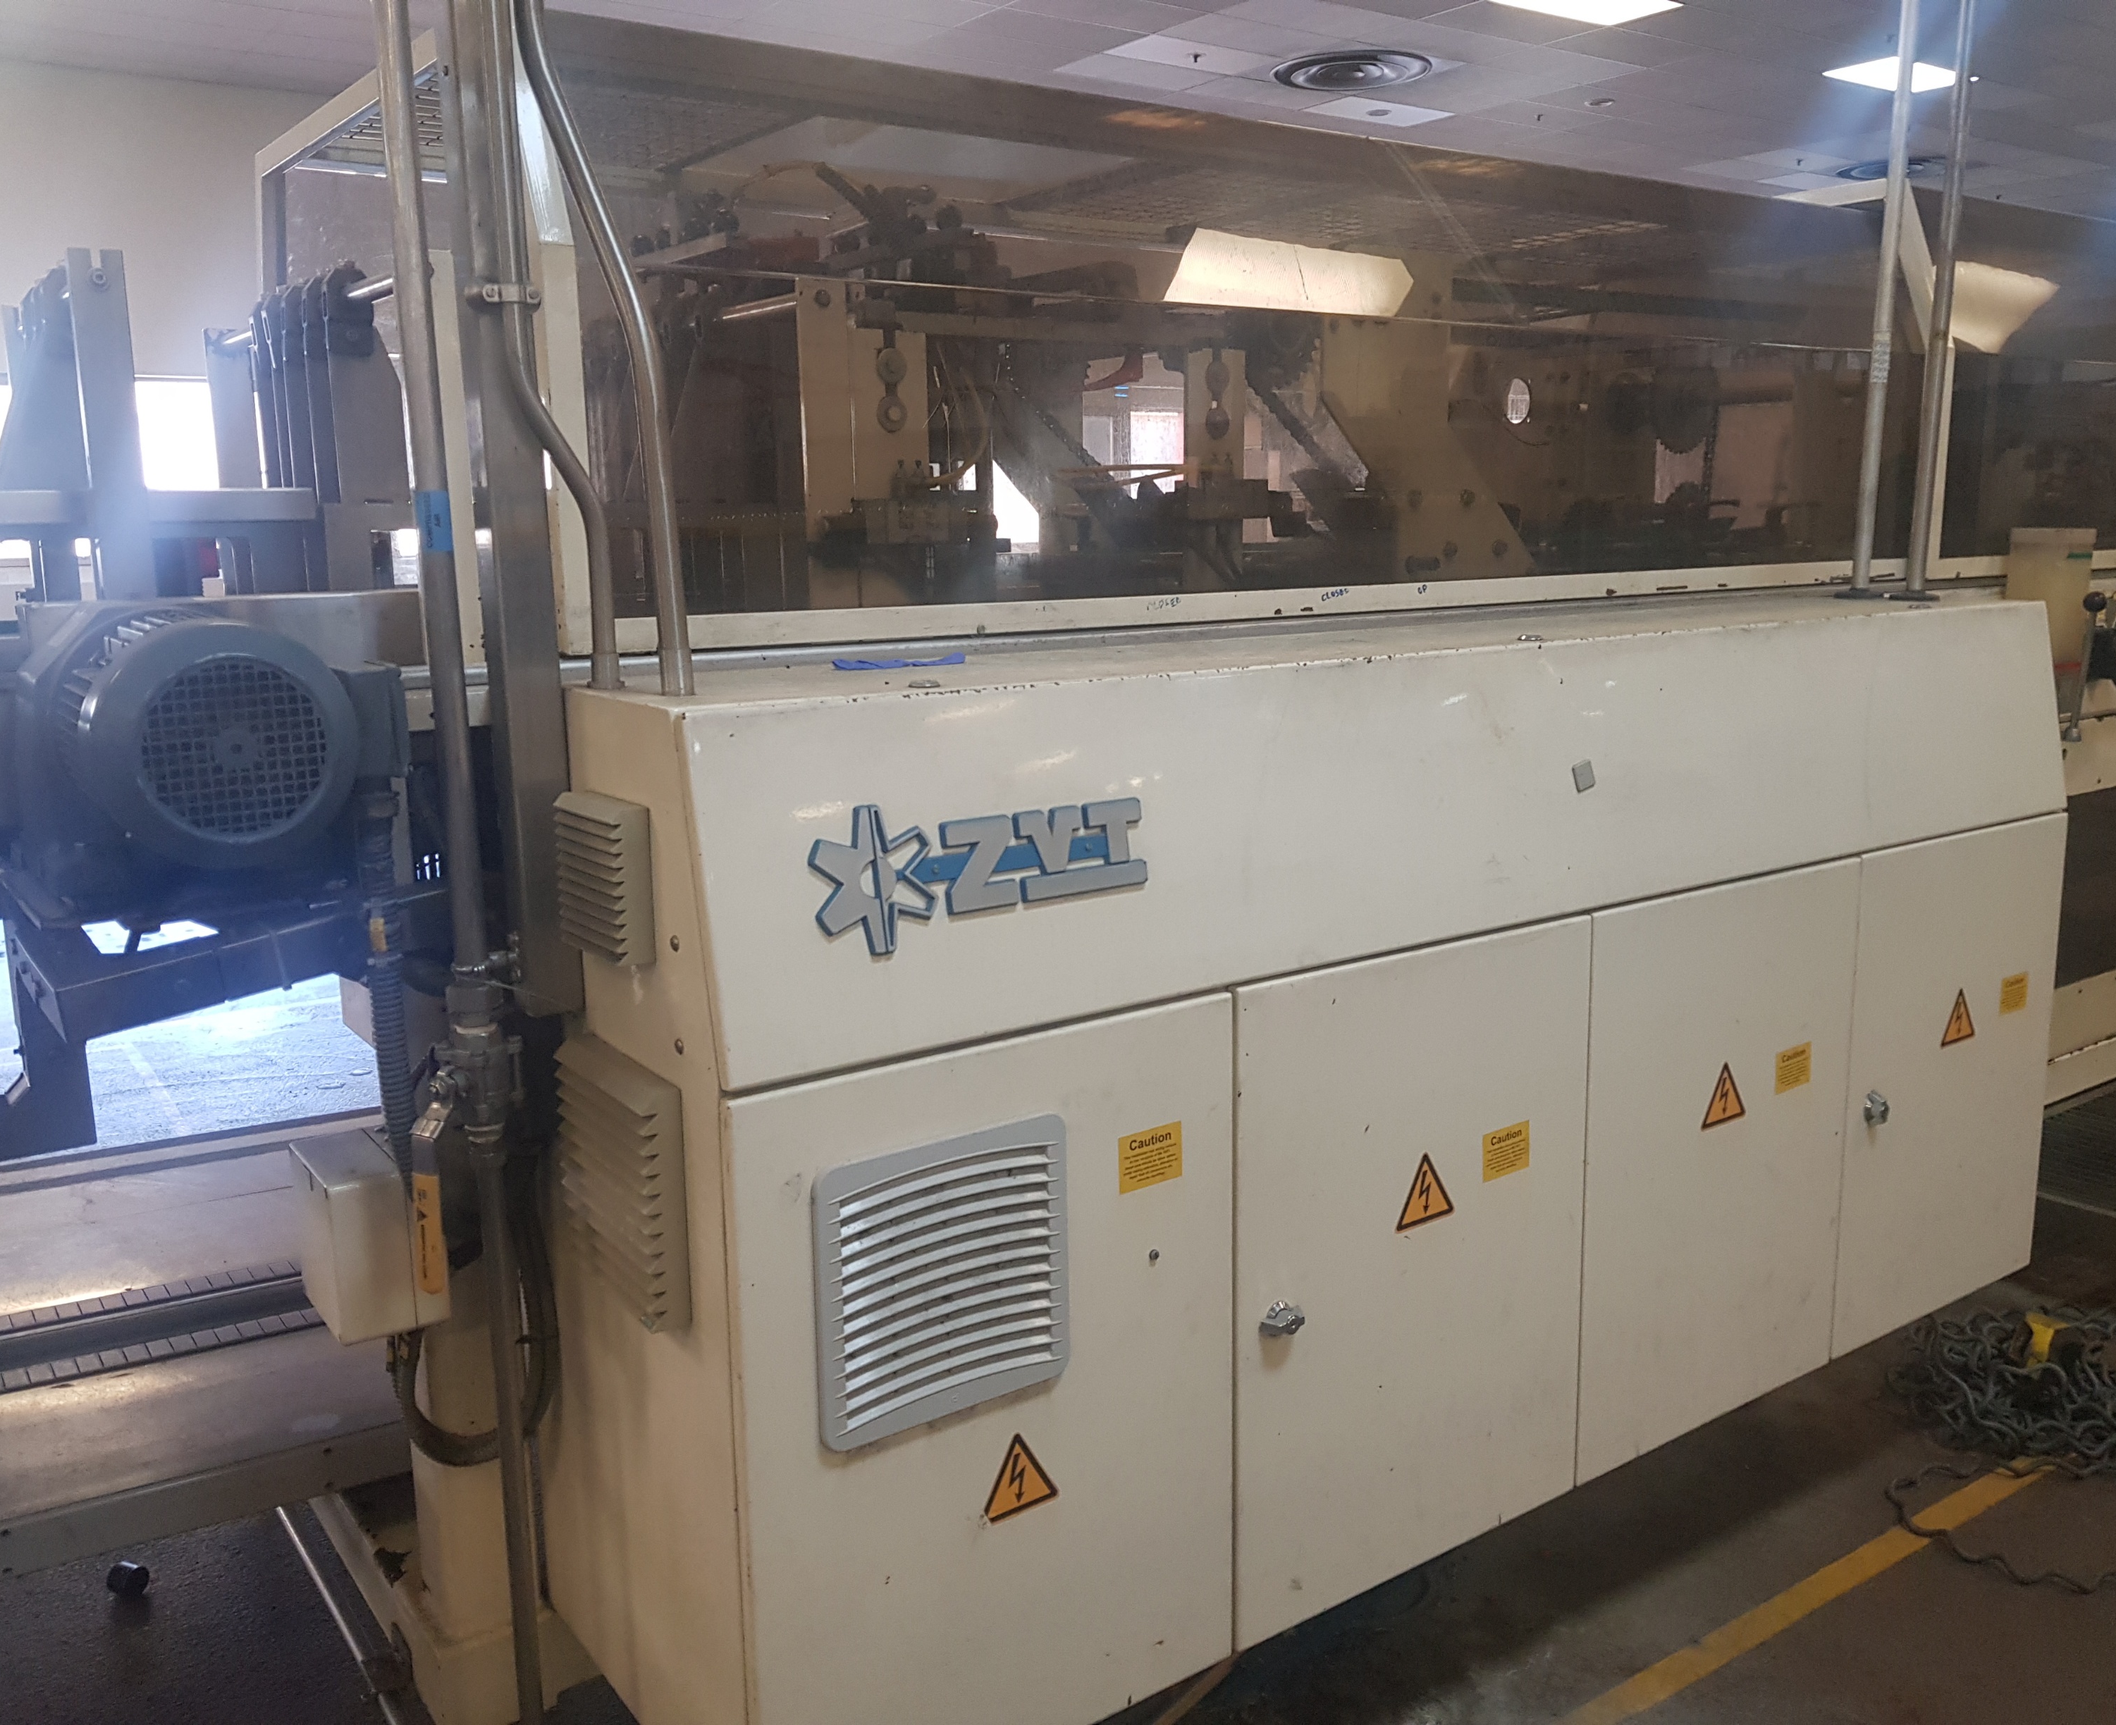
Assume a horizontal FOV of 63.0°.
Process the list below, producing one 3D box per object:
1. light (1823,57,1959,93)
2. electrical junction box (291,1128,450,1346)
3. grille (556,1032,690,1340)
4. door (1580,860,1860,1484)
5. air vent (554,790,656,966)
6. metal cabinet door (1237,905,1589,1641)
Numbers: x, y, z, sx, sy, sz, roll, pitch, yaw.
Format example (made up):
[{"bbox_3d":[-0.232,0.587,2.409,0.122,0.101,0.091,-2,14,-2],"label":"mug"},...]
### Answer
[{"bbox_3d":[6.399,-5.992,13.145,1.200,0.080,0.600,-8,14,-34],"label":"light"},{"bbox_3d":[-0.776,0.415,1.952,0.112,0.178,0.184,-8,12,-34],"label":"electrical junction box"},{"bbox_3d":[-0.412,0.299,1.636,0.040,0.226,0.227,-8,12,-34],"label":"grille"},{"bbox_3d":[0.896,0.403,2.360,0.585,0.765,0.030,-8,12,-34],"label":"door"},{"bbox_3d":[-0.414,0.016,1.579,0.040,0.141,0.142,-8,12,-34],"label":"air vent"},{"bbox_3d":[0.419,0.471,2.036,0.577,0.765,0.030,-8,12,-34],"label":"metal cabinet door"}]

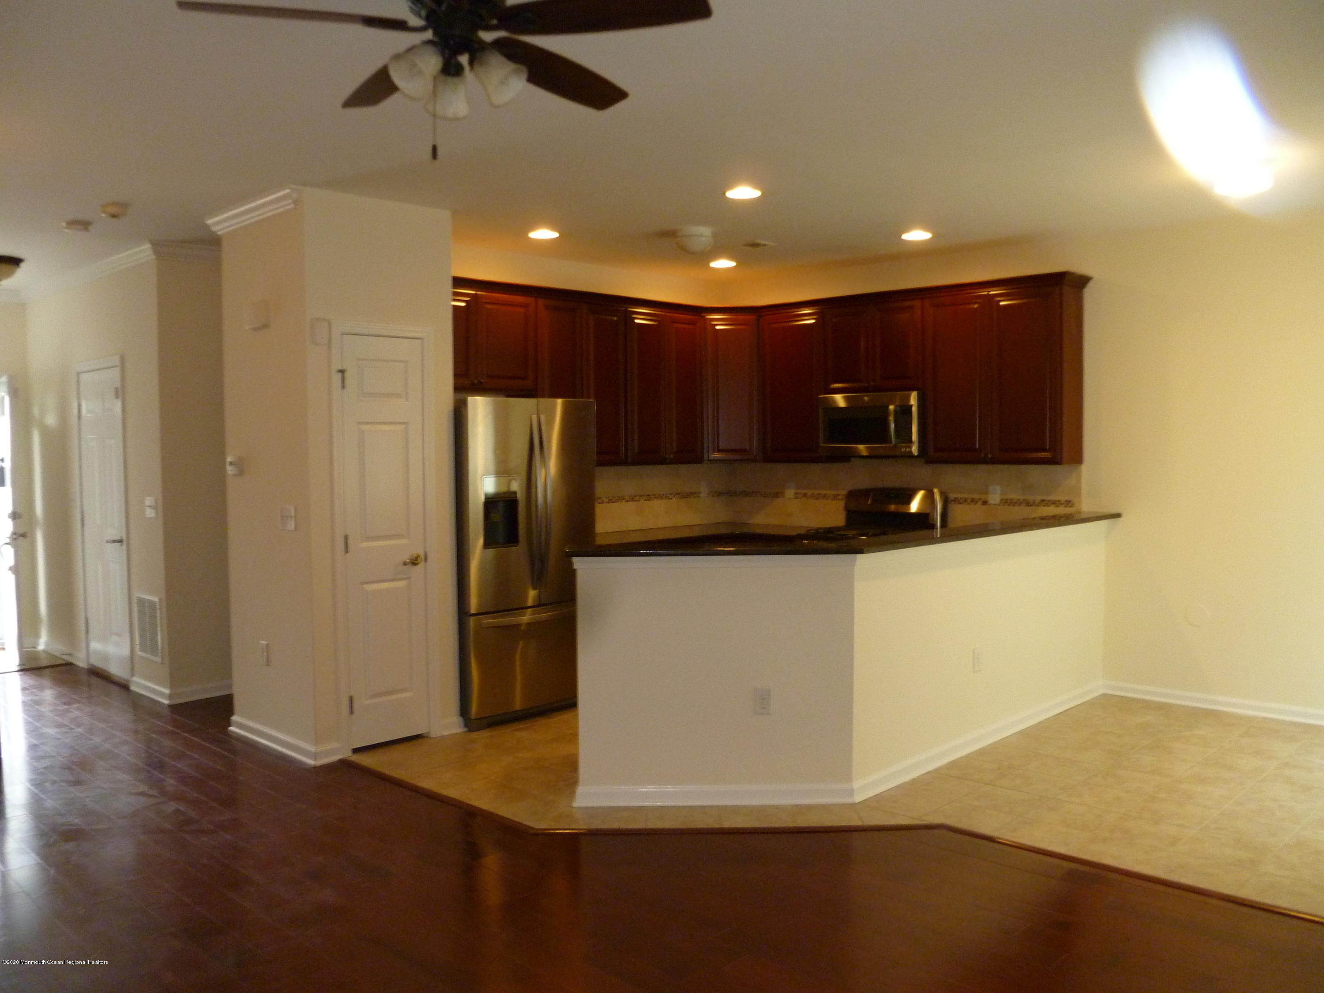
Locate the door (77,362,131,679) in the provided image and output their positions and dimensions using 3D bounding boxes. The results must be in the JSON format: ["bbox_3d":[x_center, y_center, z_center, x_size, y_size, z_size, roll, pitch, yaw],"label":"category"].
[{"bbox_3d":[-3.699,0.169,7.113,0.770,2.003,0.040,2,4,44],"label":"door"}]

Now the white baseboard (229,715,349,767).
[{"bbox_3d":[-1.942,1.228,5.495,0.963,0.085,0.170,2,4,44],"label":"white baseboard"}]

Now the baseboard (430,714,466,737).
[{"bbox_3d":[-1.131,1.210,5.689,0.023,0.087,0.205,2,4,44],"label":"baseboard"}]

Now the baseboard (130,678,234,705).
[{"bbox_3d":[-2.998,1.178,6.705,0.620,0.085,0.412,2,4,44],"label":"baseboard"}]

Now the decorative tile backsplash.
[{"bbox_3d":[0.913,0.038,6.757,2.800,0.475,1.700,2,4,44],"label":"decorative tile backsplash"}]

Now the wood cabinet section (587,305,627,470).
[{"bbox_3d":[-0.479,-0.724,7.171,0.330,1.041,0.371,2,4,44],"label":"wood cabinet section"}]

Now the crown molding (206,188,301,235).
[{"bbox_3d":[-2.035,-1.401,5.288,0.930,0.080,0.065,2,4,44],"label":"crown molding"}]

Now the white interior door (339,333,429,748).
[{"bbox_3d":[-1.391,0.222,5.407,0.040,2.038,0.448,2,4,44],"label":"white interior door"}]

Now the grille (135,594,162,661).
[{"bbox_3d":[-3.137,0.799,6.544,0.385,0.380,0.020,2,4,44],"label":"grille"}]

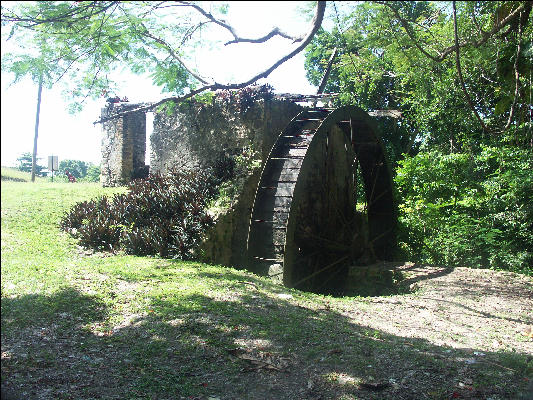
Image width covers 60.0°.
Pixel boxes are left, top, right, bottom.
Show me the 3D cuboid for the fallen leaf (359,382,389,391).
[{"bbox_3d":[0.810,1.400,3.460,0.235,0.030,0.100,0,2,0],"label":"fallen leaf"}]

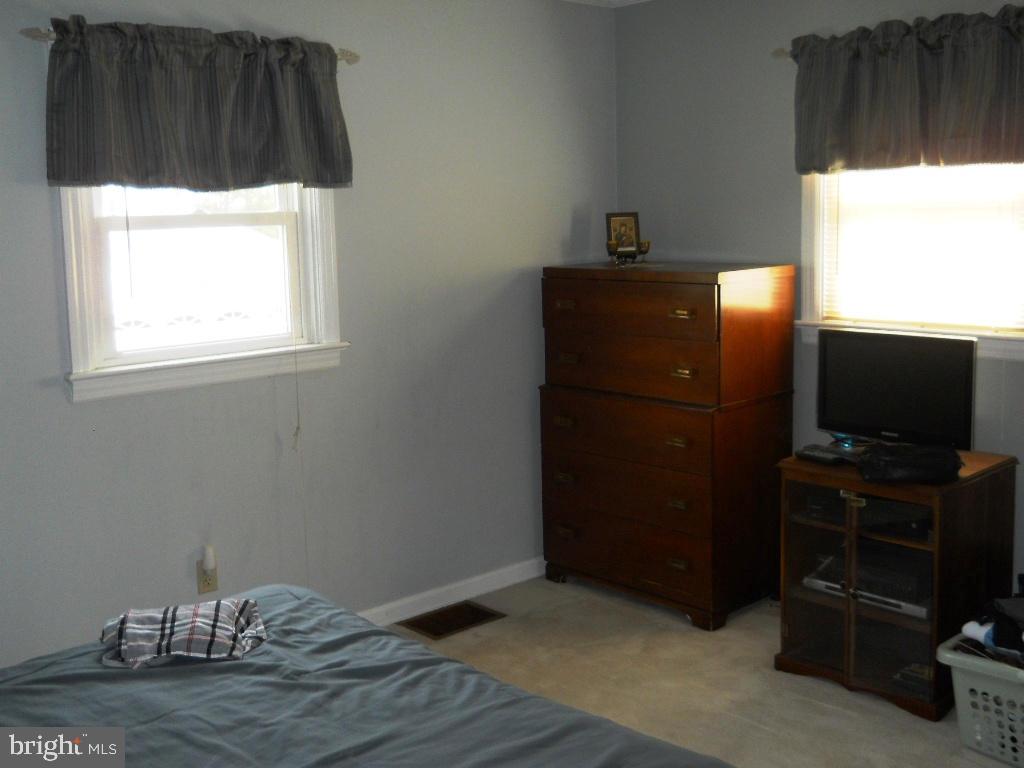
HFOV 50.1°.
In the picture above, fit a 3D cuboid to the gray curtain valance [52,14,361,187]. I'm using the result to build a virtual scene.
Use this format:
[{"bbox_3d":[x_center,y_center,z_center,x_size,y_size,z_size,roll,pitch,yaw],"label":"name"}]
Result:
[{"bbox_3d":[-0.950,-0.859,3.452,1.010,0.485,0.100,-9,12,-41],"label":"gray curtain valance"}]

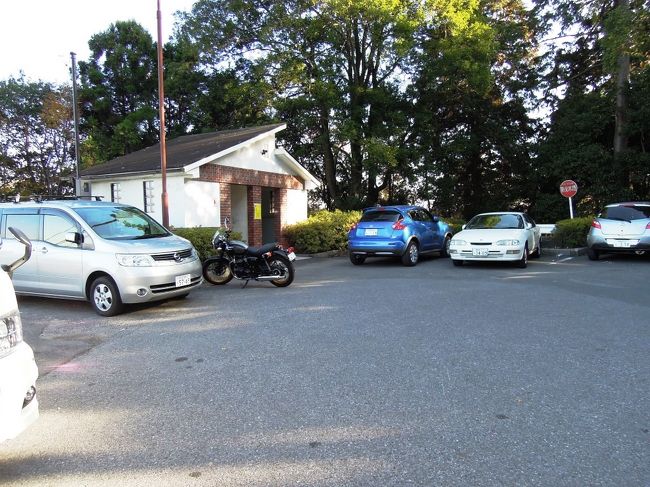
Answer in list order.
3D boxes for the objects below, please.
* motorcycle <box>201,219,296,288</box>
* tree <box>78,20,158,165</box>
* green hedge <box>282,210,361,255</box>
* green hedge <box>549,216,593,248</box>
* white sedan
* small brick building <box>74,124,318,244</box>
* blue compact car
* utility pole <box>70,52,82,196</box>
[{"bbox_3d":[-1.566,0.234,9.293,2.150,1.300,0.850,0,4,17],"label":"motorcycle"},{"bbox_3d":[-10.609,-5.633,22.778,4.600,11.400,4.600,-3,4,-24],"label":"tree"},{"bbox_3d":[0.039,-0.386,15.468,3.000,1.500,1.400,0,4,13],"label":"green hedge"},{"bbox_3d":[7.692,-0.374,14.082,1.500,1.050,2.200,1,4,29],"label":"green hedge"},{"bbox_3d":[4.753,-0.173,12.189,1.690,1.310,4.300,1,4,33],"label":"white sedan"},{"bbox_3d":[-3.461,-1.478,13.675,4.100,4.170,6.500,1,4,26],"label":"small brick building"},{"bbox_3d":[2.295,-0.294,13.033,1.765,1.565,4.135,1,5,35],"label":"blue compact car"},{"bbox_3d":[-6.204,-1.979,11.342,0.130,5.690,0.130,-3,4,-30],"label":"utility pole"}]

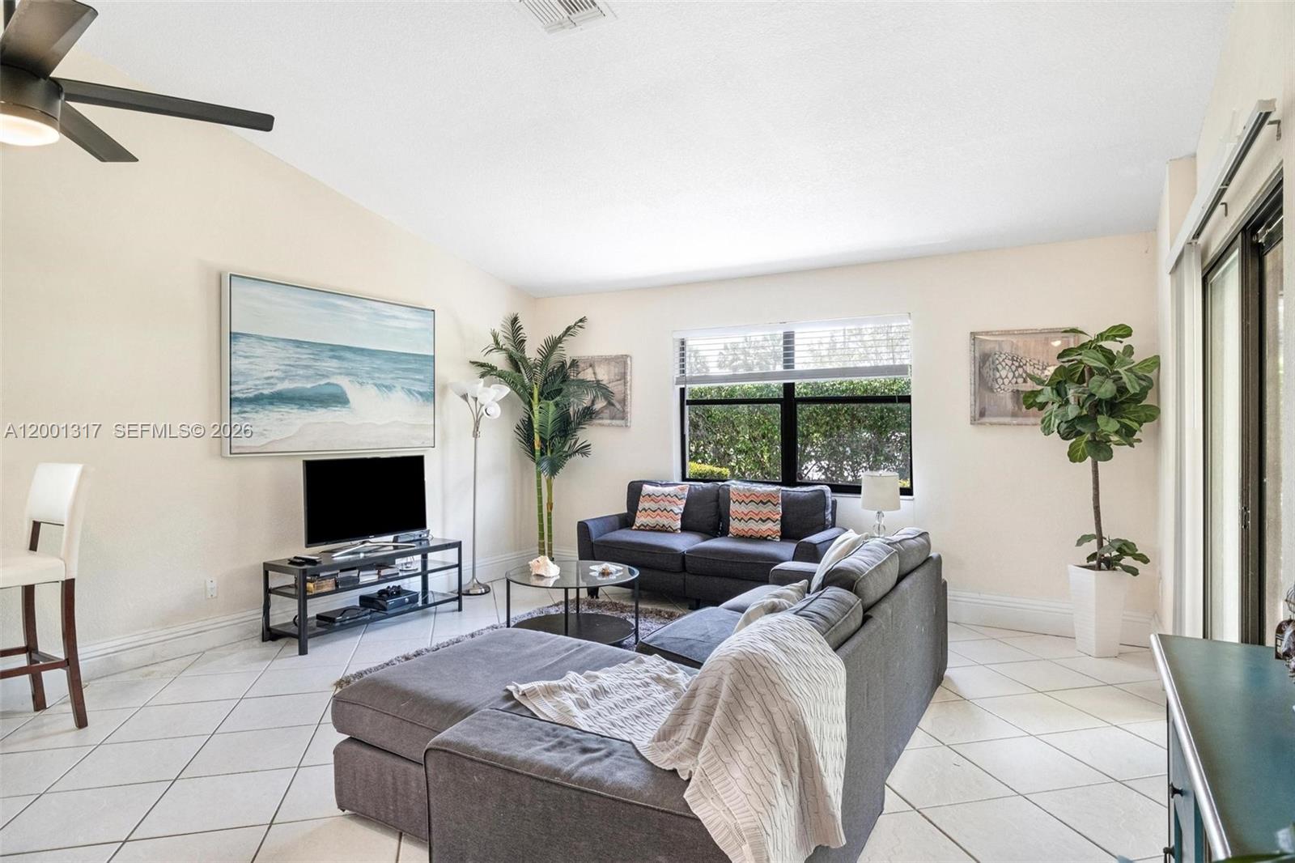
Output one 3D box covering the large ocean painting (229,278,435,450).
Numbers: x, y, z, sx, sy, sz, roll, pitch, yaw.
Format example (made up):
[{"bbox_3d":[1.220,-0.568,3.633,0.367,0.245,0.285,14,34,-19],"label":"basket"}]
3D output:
[{"bbox_3d":[-2.039,-0.390,4.828,0.060,1.067,1.560,0,0,31],"label":"large ocean painting"}]

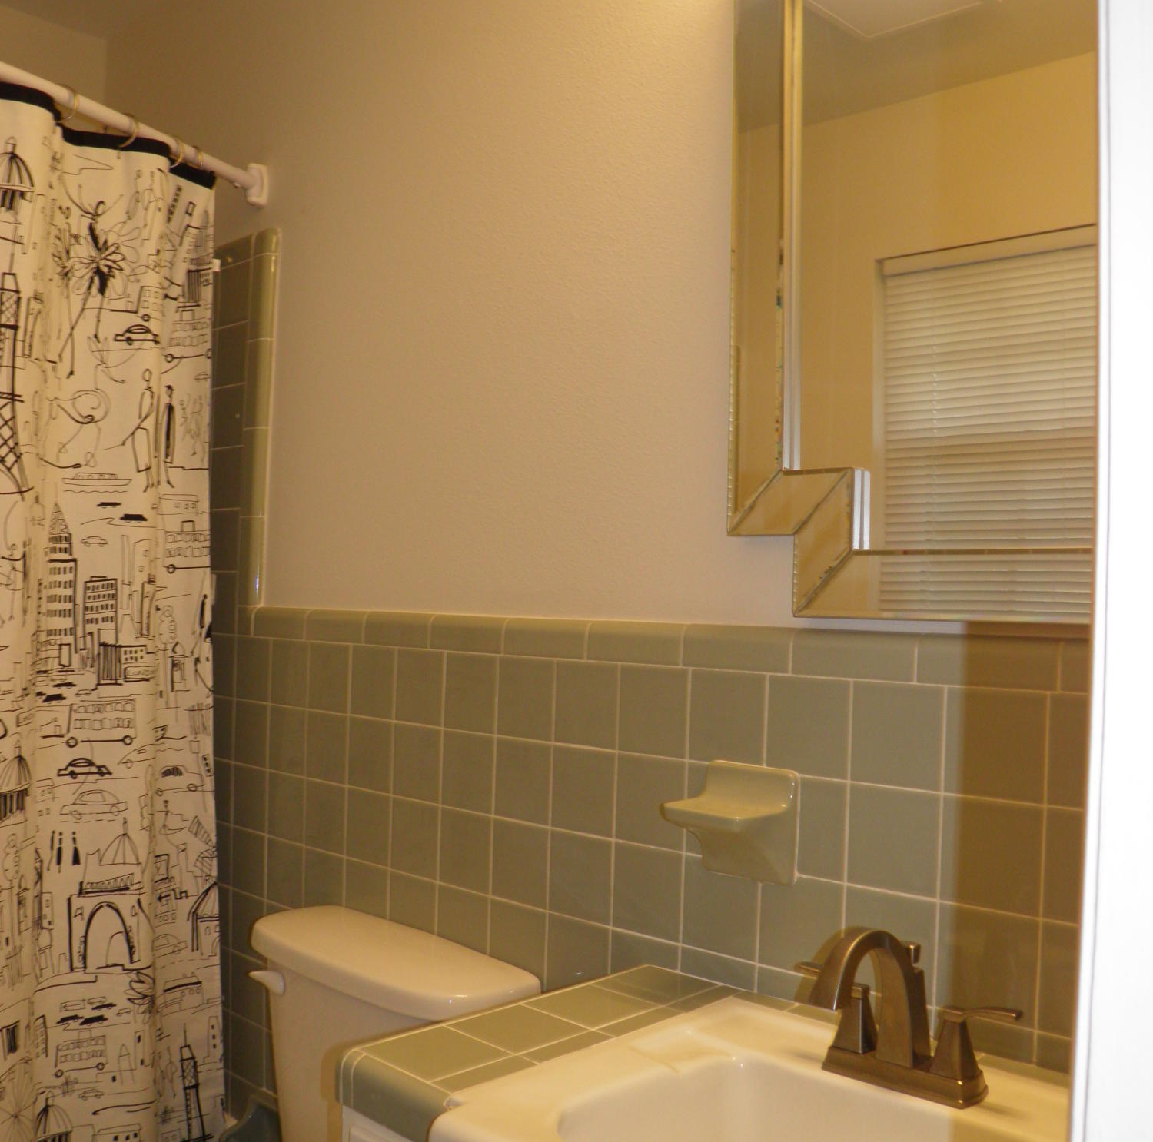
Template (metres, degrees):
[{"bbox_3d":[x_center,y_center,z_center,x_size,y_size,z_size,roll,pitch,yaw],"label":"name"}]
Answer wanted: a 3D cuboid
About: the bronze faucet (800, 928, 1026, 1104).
[{"bbox_3d":[0.267,0.391,1.103,0.231,0.158,0.187,0,-3,42],"label":"bronze faucet"}]

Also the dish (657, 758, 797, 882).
[{"bbox_3d":[0.169,0.285,1.392,0.124,0.123,0.095,0,-3,42],"label":"dish"}]

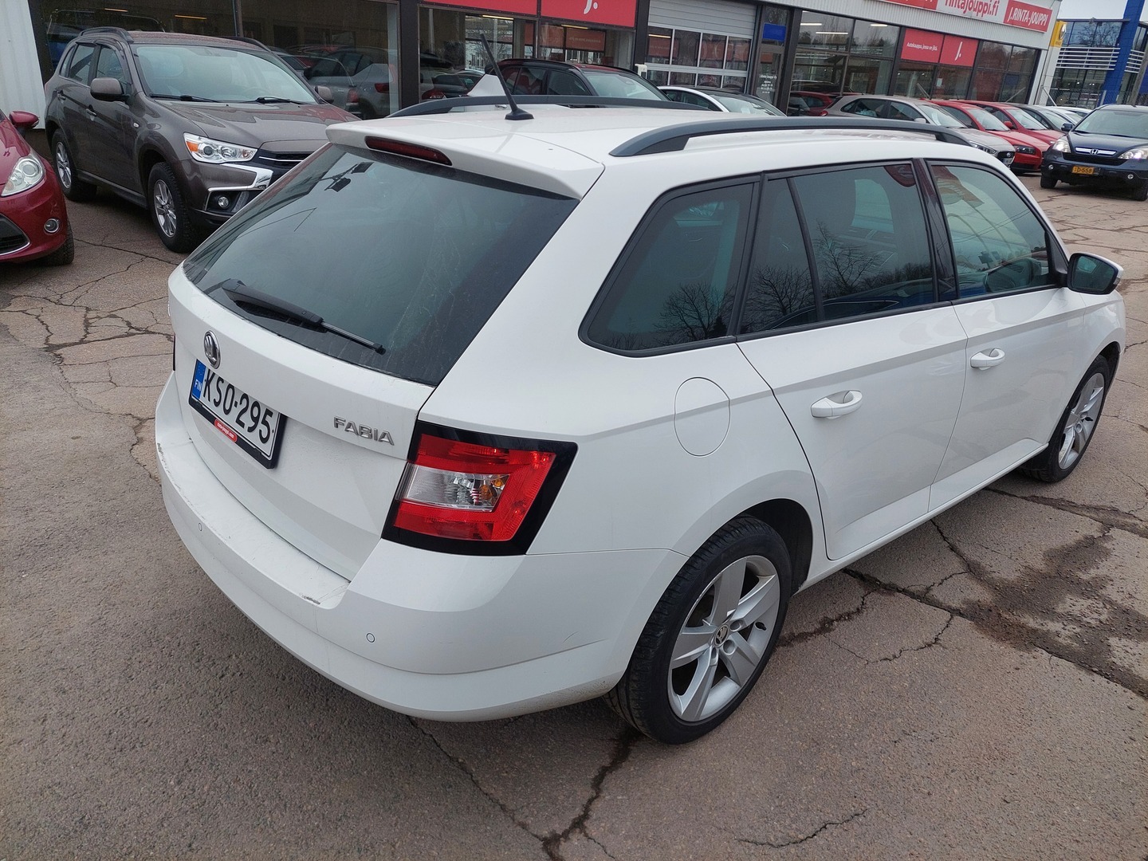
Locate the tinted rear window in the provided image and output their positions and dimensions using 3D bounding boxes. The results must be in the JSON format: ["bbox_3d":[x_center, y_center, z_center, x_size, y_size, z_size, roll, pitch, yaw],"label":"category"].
[{"bbox_3d":[-0.553,-0.453,1.873,1.270,0.080,0.530,25,69,42],"label":"tinted rear window"}]

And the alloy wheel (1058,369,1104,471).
[{"bbox_3d":[2.154,-0.063,3.654,0.440,0.440,0.180,-17,30,-39],"label":"alloy wheel"}]

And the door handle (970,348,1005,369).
[{"bbox_3d":[1.260,-0.224,2.530,0.215,0.050,0.050,-17,30,-39],"label":"door handle"}]

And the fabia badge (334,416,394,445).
[{"bbox_3d":[-0.364,0.005,1.436,0.150,0.023,0.008,16,19,28],"label":"fabia badge"}]

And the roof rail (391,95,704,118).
[{"bbox_3d":[0.034,-1.134,2.939,1.800,0.085,0.060,-17,30,-39],"label":"roof rail"}]

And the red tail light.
[{"bbox_3d":[-0.156,0.089,1.408,0.320,0.235,0.175,-17,30,-39],"label":"red tail light"}]

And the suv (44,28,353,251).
[{"bbox_3d":[-3.397,-2.732,7.561,1.790,1.625,4.295,-17,30,-41],"label":"suv"}]

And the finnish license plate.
[{"bbox_3d":[-0.767,-0.061,1.847,0.020,0.128,0.455,0,19,-45],"label":"finnish license plate"}]

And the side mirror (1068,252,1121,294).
[{"bbox_3d":[1.762,-0.548,2.824,0.135,0.150,0.195,-17,30,-39],"label":"side mirror"}]

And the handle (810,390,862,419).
[{"bbox_3d":[0.627,-0.066,1.977,0.215,0.050,0.050,-17,30,-39],"label":"handle"}]

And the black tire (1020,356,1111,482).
[{"bbox_3d":[2.148,-0.069,3.660,0.600,0.600,0.215,-17,30,-39],"label":"black tire"}]

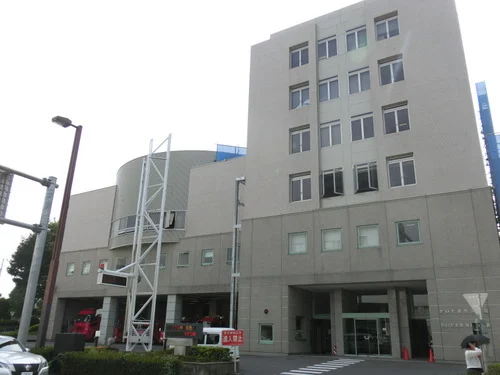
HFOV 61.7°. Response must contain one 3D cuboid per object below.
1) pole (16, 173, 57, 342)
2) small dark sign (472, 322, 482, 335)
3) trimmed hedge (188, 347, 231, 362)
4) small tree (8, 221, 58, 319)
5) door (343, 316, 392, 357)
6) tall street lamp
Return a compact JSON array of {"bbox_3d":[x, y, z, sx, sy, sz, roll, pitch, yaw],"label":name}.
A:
[{"bbox_3d":[-7.867,3.009,15.360,0.340,7.211,0.340,-10,-22,29],"label":"pole"},{"bbox_3d":[7.386,4.578,13.600,0.289,0.370,0.080,-10,-23,29],"label":"small dark sign"},{"bbox_3d":[-1.624,6.698,16.800,1.800,0.620,1.000,1,-19,0],"label":"trimmed hedge"},{"bbox_3d":[-16.231,7.139,31.497,3.500,9.472,3.500,11,-21,-25],"label":"small tree"},{"bbox_3d":[7.692,9.888,27.690,3.109,2.379,0.150,-10,-22,29],"label":"door"},{"bbox_3d":[-7.743,1.838,15.901,0.400,9.874,1.500,-10,-22,29],"label":"tall street lamp"}]

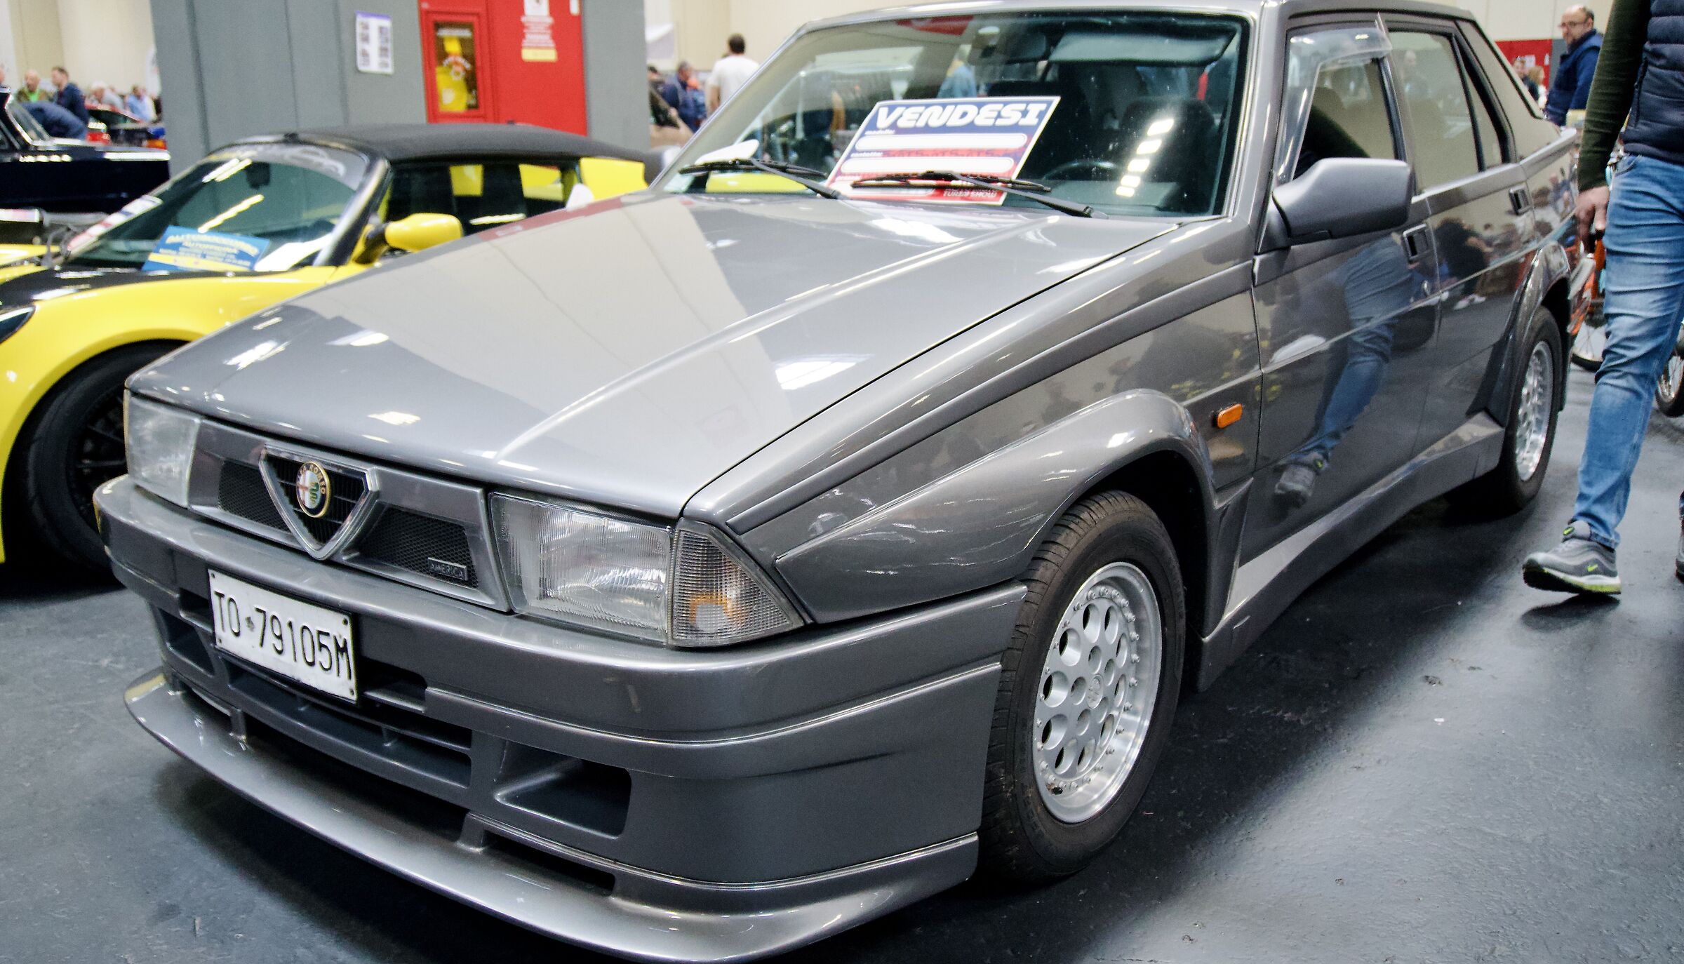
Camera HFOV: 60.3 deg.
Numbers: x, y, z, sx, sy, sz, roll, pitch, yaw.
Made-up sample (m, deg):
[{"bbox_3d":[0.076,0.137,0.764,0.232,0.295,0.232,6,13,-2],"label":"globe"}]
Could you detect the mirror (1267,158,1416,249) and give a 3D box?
[{"bbox_3d":[0.799,-0.455,2.343,0.200,0.135,0.140,11,18,37],"label":"mirror"}]

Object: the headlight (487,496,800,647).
[{"bbox_3d":[-0.235,0.100,1.698,0.390,0.155,0.145,11,18,37],"label":"headlight"}]

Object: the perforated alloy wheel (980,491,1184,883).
[{"bbox_3d":[0.318,0.305,2.241,0.198,0.584,0.584,11,18,37],"label":"perforated alloy wheel"}]

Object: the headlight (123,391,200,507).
[{"bbox_3d":[-1.085,-0.058,2.346,0.390,0.155,0.145,11,18,37],"label":"headlight"}]

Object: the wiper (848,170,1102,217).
[{"bbox_3d":[0.238,-0.531,2.686,0.562,0.067,0.100,11,18,37],"label":"wiper"}]

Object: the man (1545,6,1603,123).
[{"bbox_3d":[4.319,-1.957,8.738,0.380,1.740,0.520,-9,16,-29],"label":"man"}]

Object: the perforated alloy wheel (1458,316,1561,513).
[{"bbox_3d":[1.874,-0.212,4.142,0.198,0.584,0.584,11,18,37],"label":"perforated alloy wheel"}]

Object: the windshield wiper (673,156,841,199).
[{"bbox_3d":[-0.181,-0.630,3.033,0.090,0.070,0.520,-14,20,-42],"label":"windshield wiper"}]

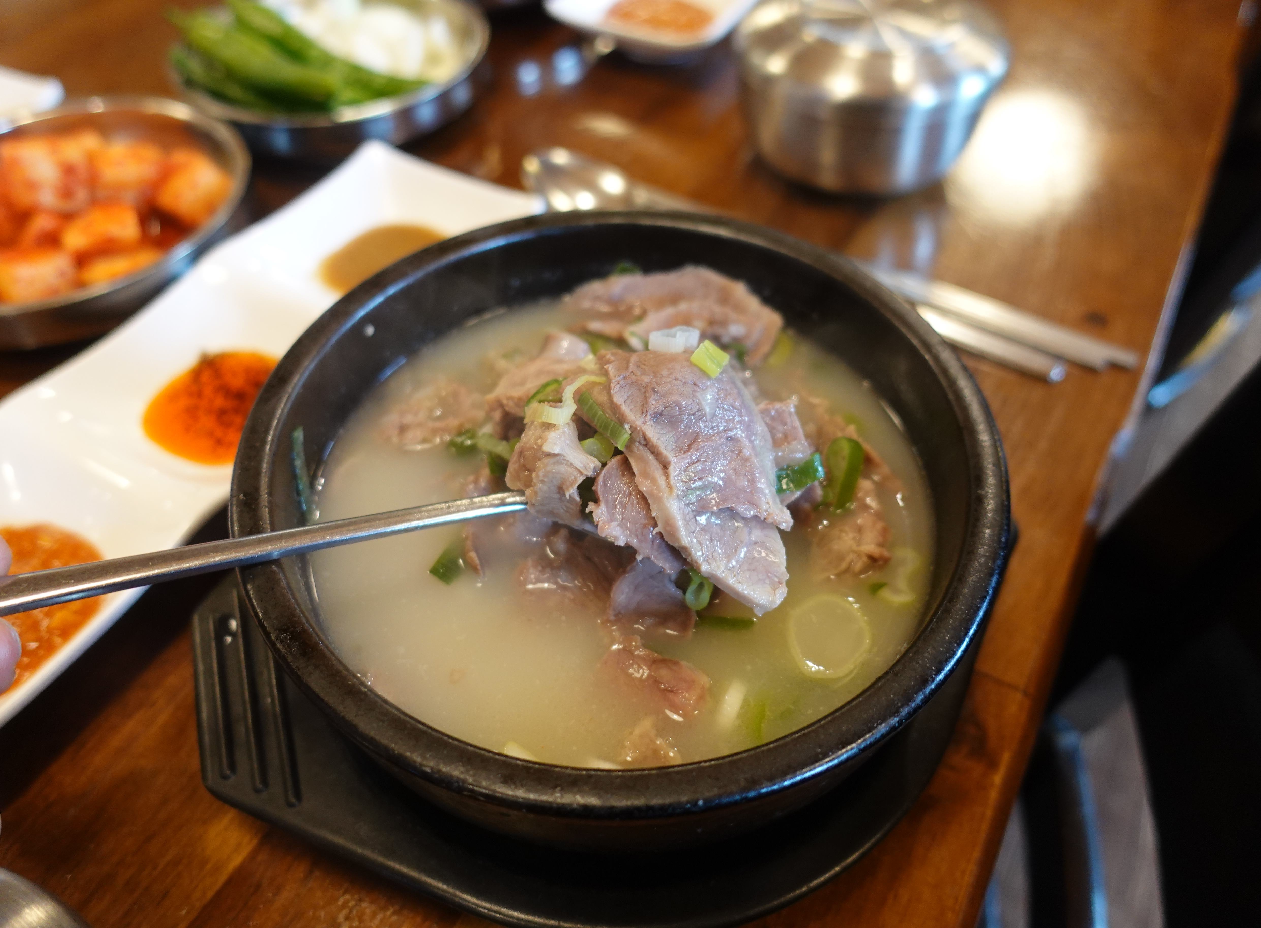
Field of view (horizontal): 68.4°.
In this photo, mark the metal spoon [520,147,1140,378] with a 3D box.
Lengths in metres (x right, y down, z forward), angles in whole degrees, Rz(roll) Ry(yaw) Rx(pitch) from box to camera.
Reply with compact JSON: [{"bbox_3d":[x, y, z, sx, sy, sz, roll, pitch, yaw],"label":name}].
[{"bbox_3d":[0.054,-0.079,0.343,0.222,0.020,0.043,24,54,18],"label":"metal spoon"}]

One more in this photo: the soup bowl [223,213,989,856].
[{"bbox_3d":[-0.002,0.015,0.222,0.161,0.073,0.161,1,50,-1],"label":"soup bowl"}]

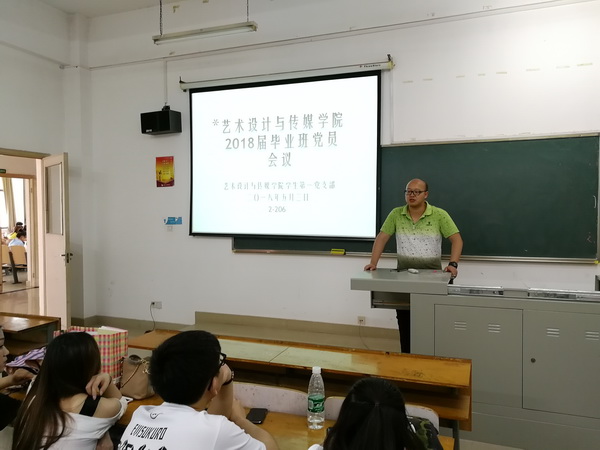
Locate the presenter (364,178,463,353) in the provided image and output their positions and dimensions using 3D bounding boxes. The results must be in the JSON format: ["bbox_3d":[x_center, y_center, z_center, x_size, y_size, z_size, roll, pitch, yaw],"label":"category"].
[{"bbox_3d":[1.040,0.464,4.299,0.840,1.750,0.480,1,2,23],"label":"presenter"}]

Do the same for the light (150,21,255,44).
[{"bbox_3d":[-1.049,-2.057,5.039,1.245,0.083,0.085,1,2,20],"label":"light"}]

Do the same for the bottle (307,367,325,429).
[{"bbox_3d":[0.064,0.663,1.803,0.065,0.226,0.065,0,2,0],"label":"bottle"}]

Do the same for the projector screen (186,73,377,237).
[{"bbox_3d":[-0.268,-0.783,5.619,2.460,1.888,0.050,1,2,20],"label":"projector screen"}]

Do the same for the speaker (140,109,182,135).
[{"bbox_3d":[-1.764,-1.302,5.984,0.447,0.250,0.231,1,6,24],"label":"speaker"}]

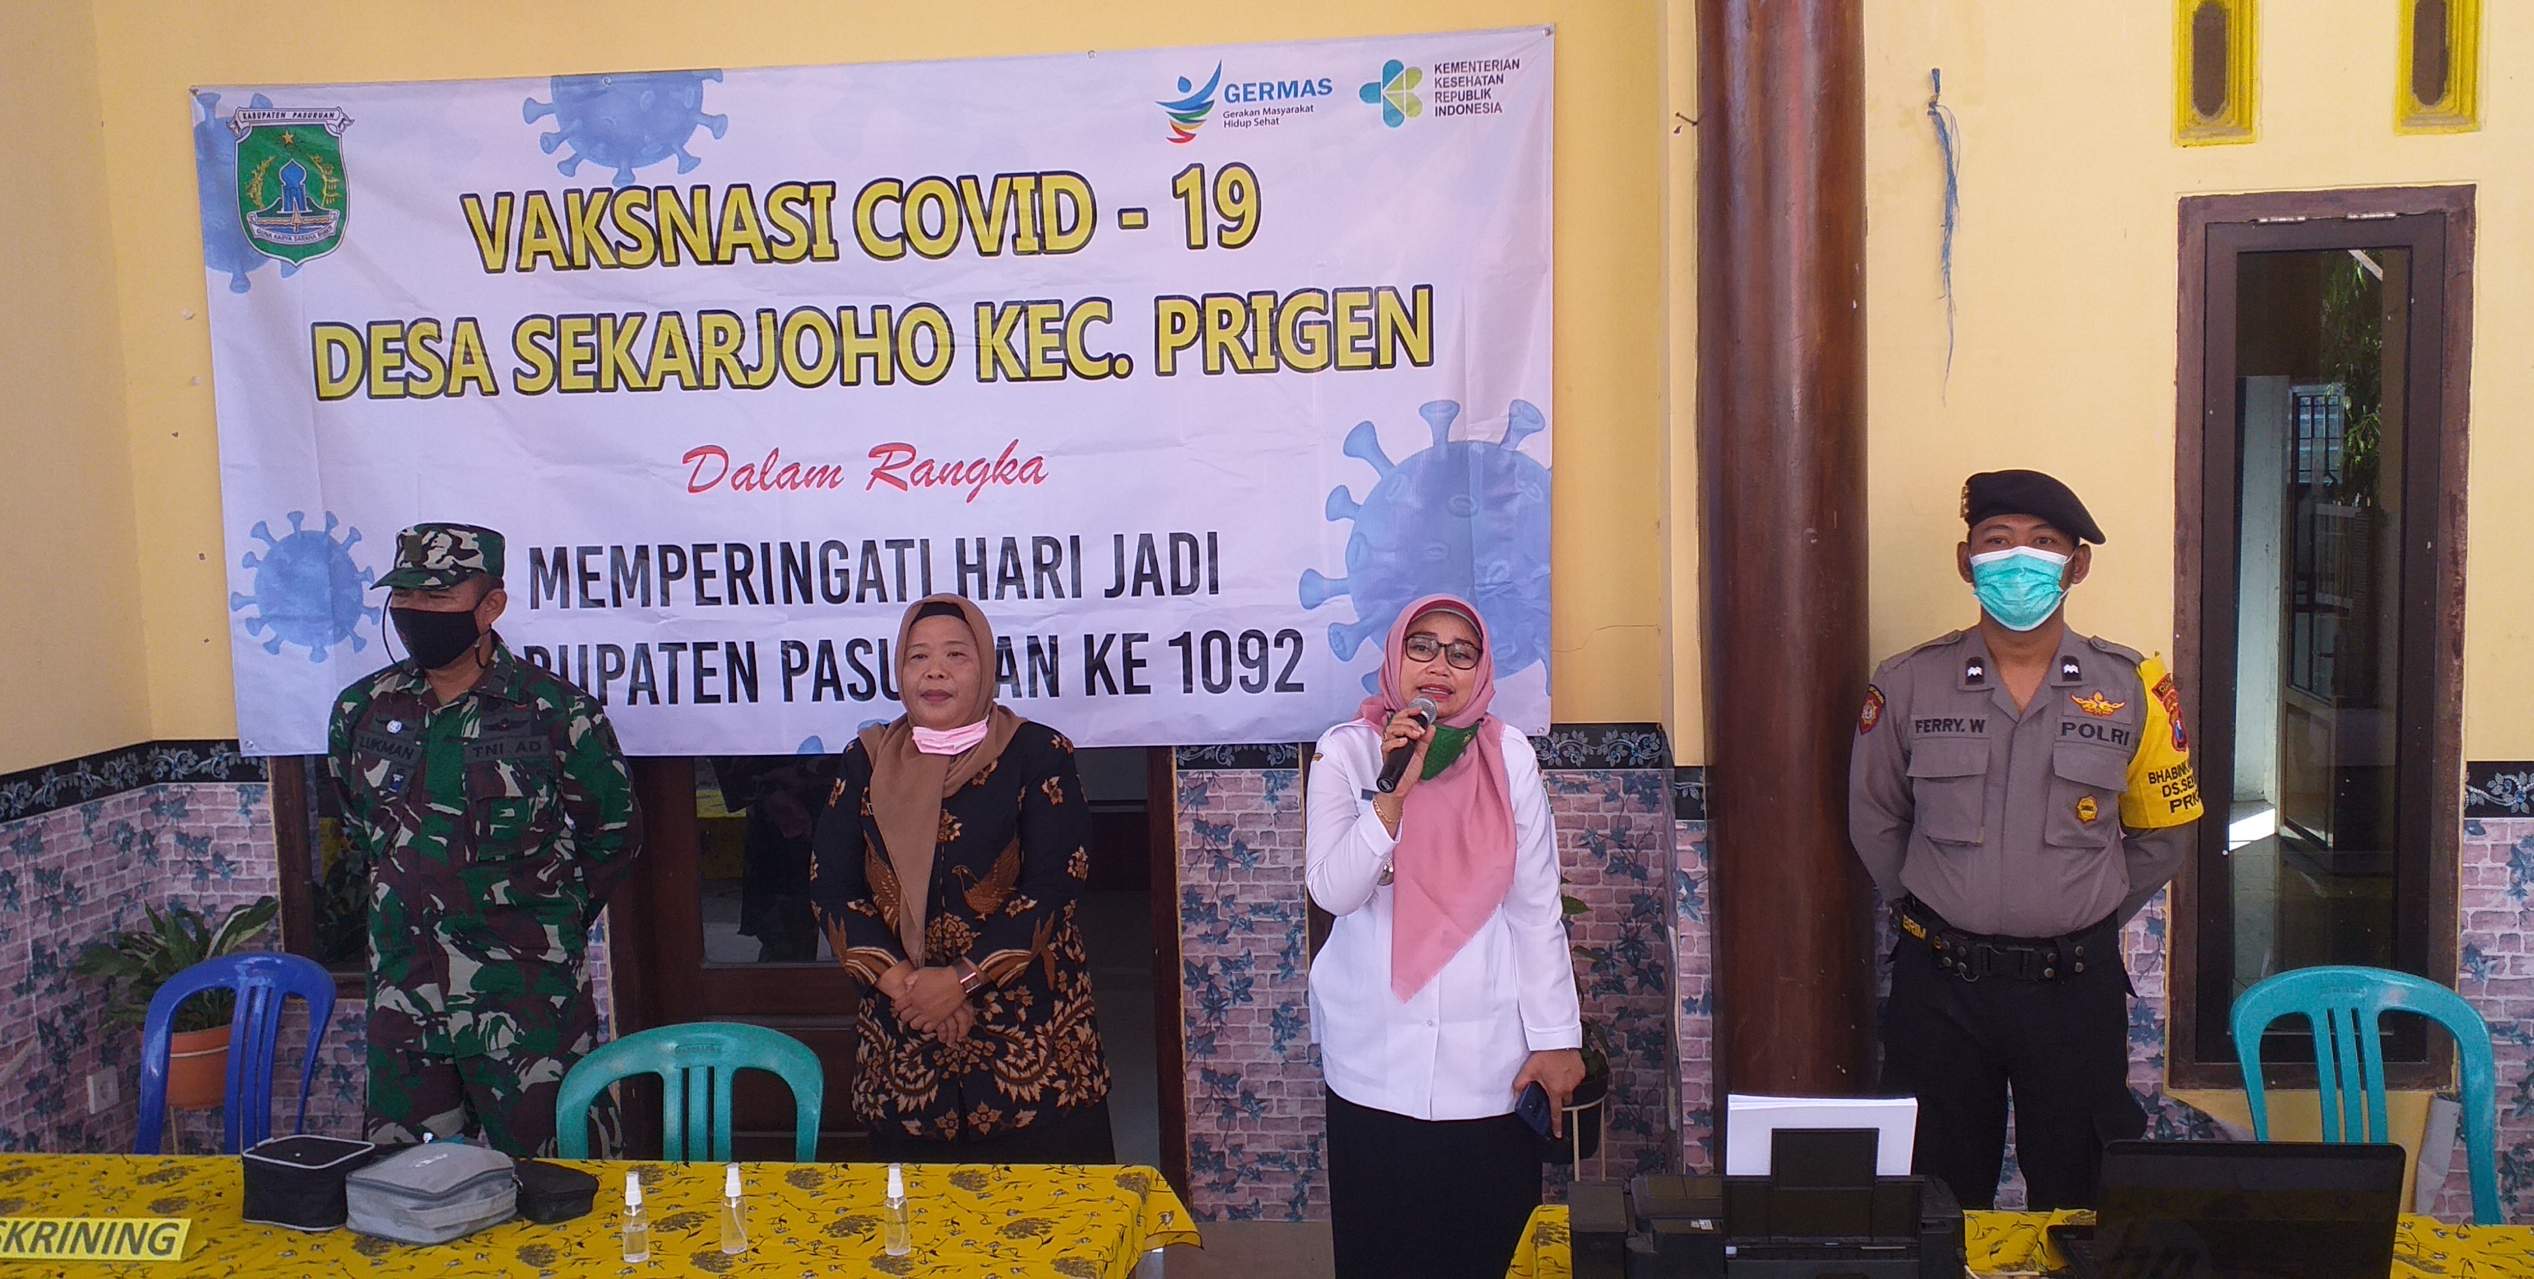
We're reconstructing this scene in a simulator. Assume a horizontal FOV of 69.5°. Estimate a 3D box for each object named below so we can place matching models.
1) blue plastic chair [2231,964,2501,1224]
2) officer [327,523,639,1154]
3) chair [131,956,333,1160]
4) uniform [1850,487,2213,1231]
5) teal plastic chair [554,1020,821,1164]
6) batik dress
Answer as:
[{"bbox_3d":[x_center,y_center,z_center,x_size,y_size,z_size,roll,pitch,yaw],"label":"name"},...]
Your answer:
[{"bbox_3d":[1.786,0.999,2.777,0.450,0.860,0.500,-1,4,8],"label":"blue plastic chair"},{"bbox_3d":[-1.353,0.645,3.183,0.530,1.680,0.380,-1,4,10],"label":"officer"},{"bbox_3d":[-2.083,1.065,3.343,0.450,0.860,0.500,0,4,16],"label":"chair"},{"bbox_3d":[1.175,0.591,2.824,0.530,1.700,0.360,0,4,17],"label":"uniform"},{"bbox_3d":[-0.959,1.073,2.805,0.450,0.860,0.500,-1,4,2],"label":"teal plastic chair"},{"bbox_3d":[-0.555,0.519,3.296,0.520,0.760,0.300,-1,4,4],"label":"batik dress"}]

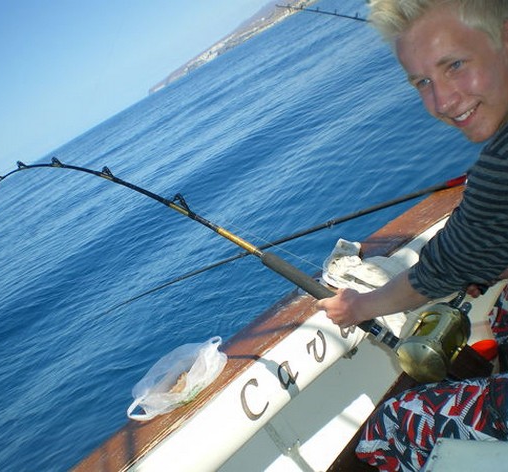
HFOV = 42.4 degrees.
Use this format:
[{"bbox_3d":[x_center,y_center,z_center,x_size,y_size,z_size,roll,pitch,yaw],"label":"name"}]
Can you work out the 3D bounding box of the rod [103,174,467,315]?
[{"bbox_3d":[-0.143,0.125,2.413,0.035,0.060,2.310,-41,11,-35],"label":"rod"}]

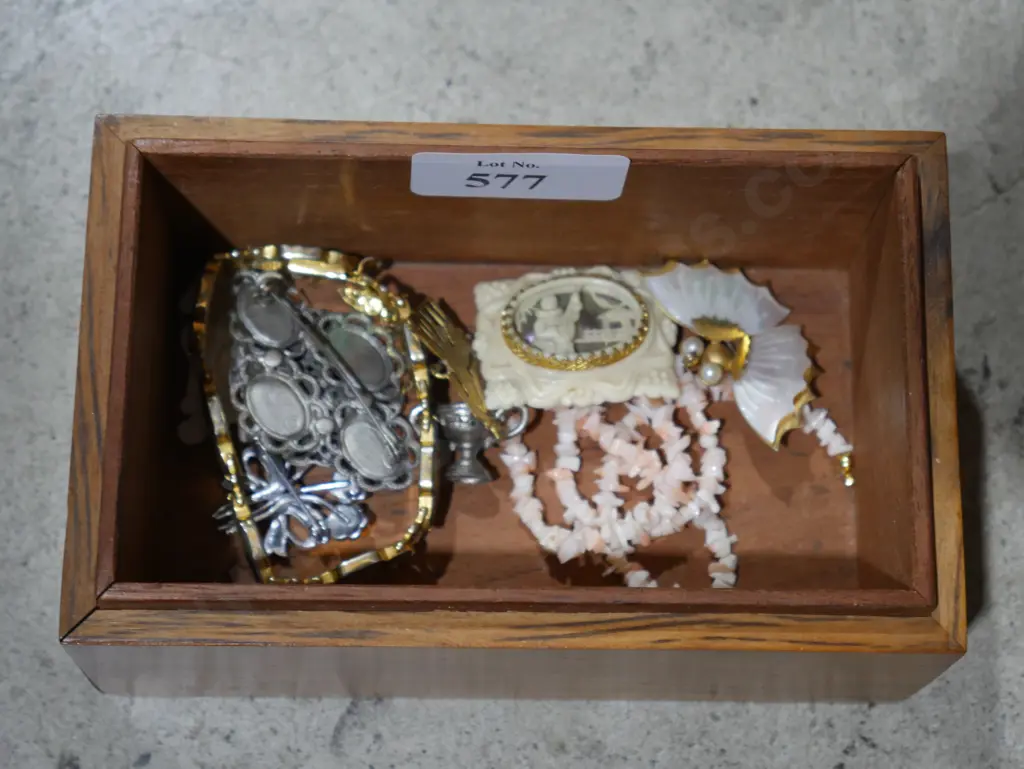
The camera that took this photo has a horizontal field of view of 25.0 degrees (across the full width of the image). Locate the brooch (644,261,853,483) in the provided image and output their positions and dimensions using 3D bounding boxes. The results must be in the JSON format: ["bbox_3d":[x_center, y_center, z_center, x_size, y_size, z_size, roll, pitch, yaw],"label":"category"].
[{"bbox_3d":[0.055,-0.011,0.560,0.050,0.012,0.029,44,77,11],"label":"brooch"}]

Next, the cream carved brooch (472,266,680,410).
[{"bbox_3d":[0.016,-0.010,0.556,0.048,0.009,0.035,-2,68,-3],"label":"cream carved brooch"}]

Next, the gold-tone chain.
[{"bbox_3d":[-0.046,0.007,0.550,0.056,0.016,0.081,-4,73,-3],"label":"gold-tone chain"}]

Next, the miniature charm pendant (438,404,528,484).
[{"bbox_3d":[-0.009,0.013,0.486,0.025,0.011,0.016,1,74,-2],"label":"miniature charm pendant"}]

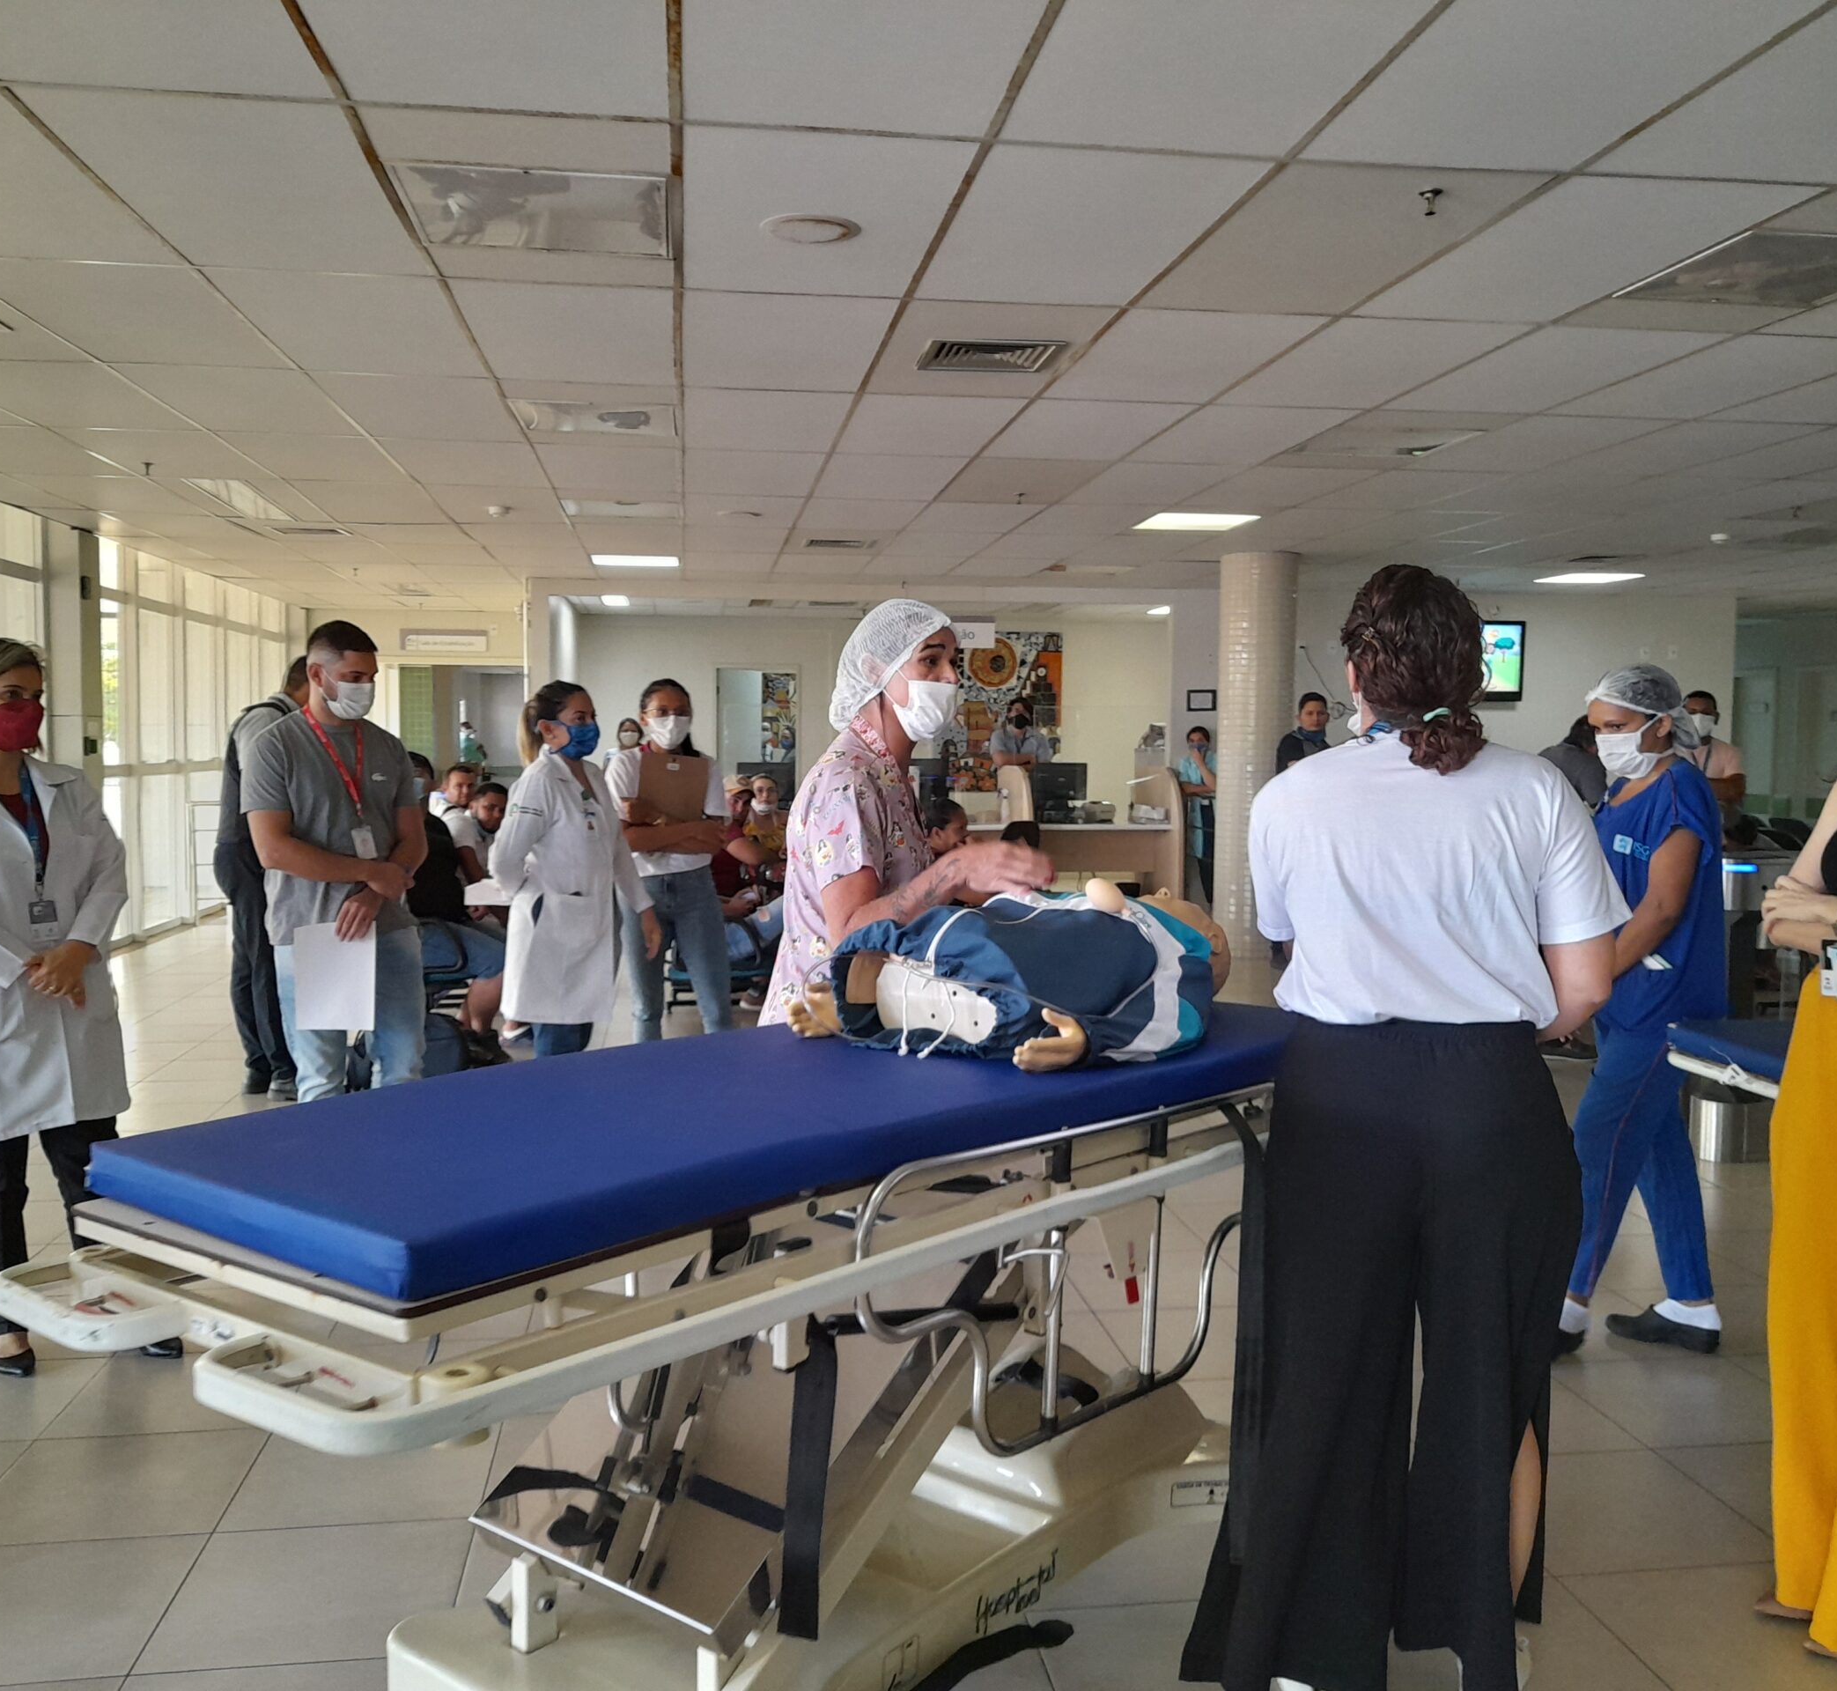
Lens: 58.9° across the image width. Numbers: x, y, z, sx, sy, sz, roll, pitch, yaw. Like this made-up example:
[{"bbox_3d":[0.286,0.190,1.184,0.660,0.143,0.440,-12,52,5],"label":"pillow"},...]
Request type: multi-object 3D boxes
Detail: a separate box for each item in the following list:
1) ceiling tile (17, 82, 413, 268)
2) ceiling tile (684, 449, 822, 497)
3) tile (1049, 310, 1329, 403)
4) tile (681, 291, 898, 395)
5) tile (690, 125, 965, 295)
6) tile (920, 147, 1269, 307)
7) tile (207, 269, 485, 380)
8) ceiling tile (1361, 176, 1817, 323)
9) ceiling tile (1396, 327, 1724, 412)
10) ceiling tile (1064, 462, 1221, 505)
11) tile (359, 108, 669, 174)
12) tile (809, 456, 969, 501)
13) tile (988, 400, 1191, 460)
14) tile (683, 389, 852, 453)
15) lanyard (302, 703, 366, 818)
[{"bbox_3d":[-1.509,-1.496,3.728,0.630,0.025,1.240,0,4,-8],"label":"ceiling tile"},{"bbox_3d":[-0.753,-1.707,7.433,0.617,0.025,1.215,0,4,-8],"label":"ceiling tile"},{"bbox_3d":[0.822,-1.573,5.267,0.624,0.025,1.220,0,4,-8],"label":"tile"},{"bbox_3d":[-0.429,-1.575,5.116,0.630,0.025,1.240,0,4,-8],"label":"tile"},{"bbox_3d":[-0.249,-1.473,3.838,0.617,0.025,1.215,0,4,-8],"label":"tile"},{"bbox_3d":[0.373,-1.494,3.972,0.624,0.025,1.220,0,4,-8],"label":"tile"},{"bbox_3d":[-1.672,-1.562,4.906,0.624,0.025,1.220,0,4,-8],"label":"tile"},{"bbox_3d":[1.620,-1.503,4.170,0.630,0.025,1.240,0,4,-8],"label":"ceiling tile"},{"bbox_3d":[2.069,-1.579,5.447,0.624,0.025,1.220,0,4,-8],"label":"ceiling tile"},{"bbox_3d":[1.105,-1.732,7.805,0.630,0.025,1.240,0,4,-8],"label":"ceiling tile"},{"bbox_3d":[-0.806,-1.442,3.309,0.615,0.025,0.310,0,4,-8],"label":"tile"},{"bbox_3d":[-0.146,-1.730,7.628,0.630,0.025,1.240,0,4,-8],"label":"tile"},{"bbox_3d":[0.648,-1.650,6.471,0.624,0.025,1.220,0,4,-8],"label":"tile"},{"bbox_3d":[-0.599,-1.644,6.291,0.624,0.025,1.220,0,4,-8],"label":"tile"},{"bbox_3d":[-1.552,-0.217,4.320,0.150,0.320,0.170,4,5,41],"label":"lanyard"}]

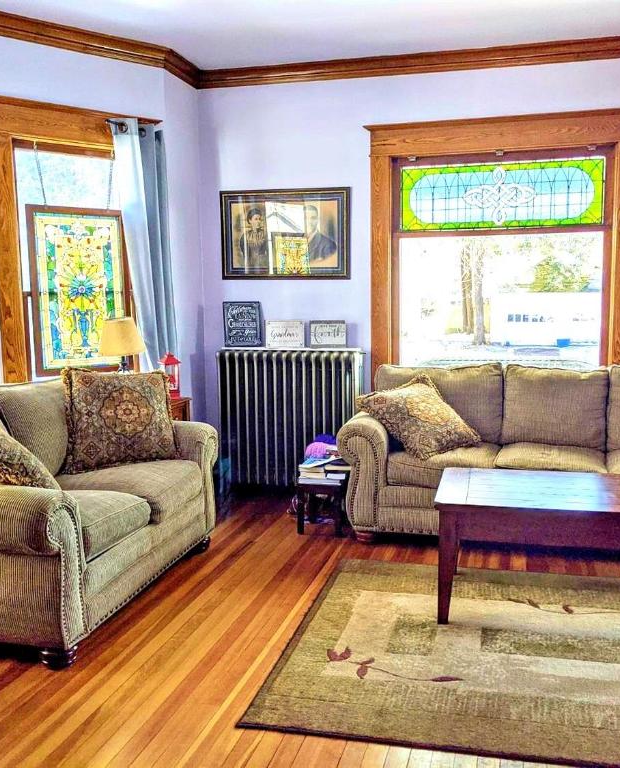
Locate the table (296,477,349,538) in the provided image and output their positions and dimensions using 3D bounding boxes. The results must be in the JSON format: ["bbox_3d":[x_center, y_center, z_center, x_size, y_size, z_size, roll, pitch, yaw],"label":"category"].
[{"bbox_3d":[0.101,0.670,4.520,0.290,0.310,0.310,2,8,16],"label":"table"}]

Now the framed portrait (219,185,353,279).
[{"bbox_3d":[-0.170,-0.967,5.171,0.885,0.580,0.035,2,8,16],"label":"framed portrait"}]

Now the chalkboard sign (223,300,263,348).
[{"bbox_3d":[-0.432,-0.385,5.184,0.255,0.293,0.025,2,0,16],"label":"chalkboard sign"}]

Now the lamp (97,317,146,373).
[{"bbox_3d":[-1.047,-0.146,4.501,0.250,0.440,0.250,1,8,15],"label":"lamp"}]

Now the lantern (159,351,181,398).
[{"bbox_3d":[-0.807,-0.042,4.659,0.110,0.275,0.110,-5,9,-28],"label":"lantern"}]

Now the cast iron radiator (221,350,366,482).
[{"bbox_3d":[-0.128,0.257,5.138,0.920,0.965,0.230,2,8,16],"label":"cast iron radiator"}]

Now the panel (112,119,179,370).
[{"bbox_3d":[-0.929,-0.348,4.673,0.360,2.270,0.130,-8,11,-43],"label":"panel"}]

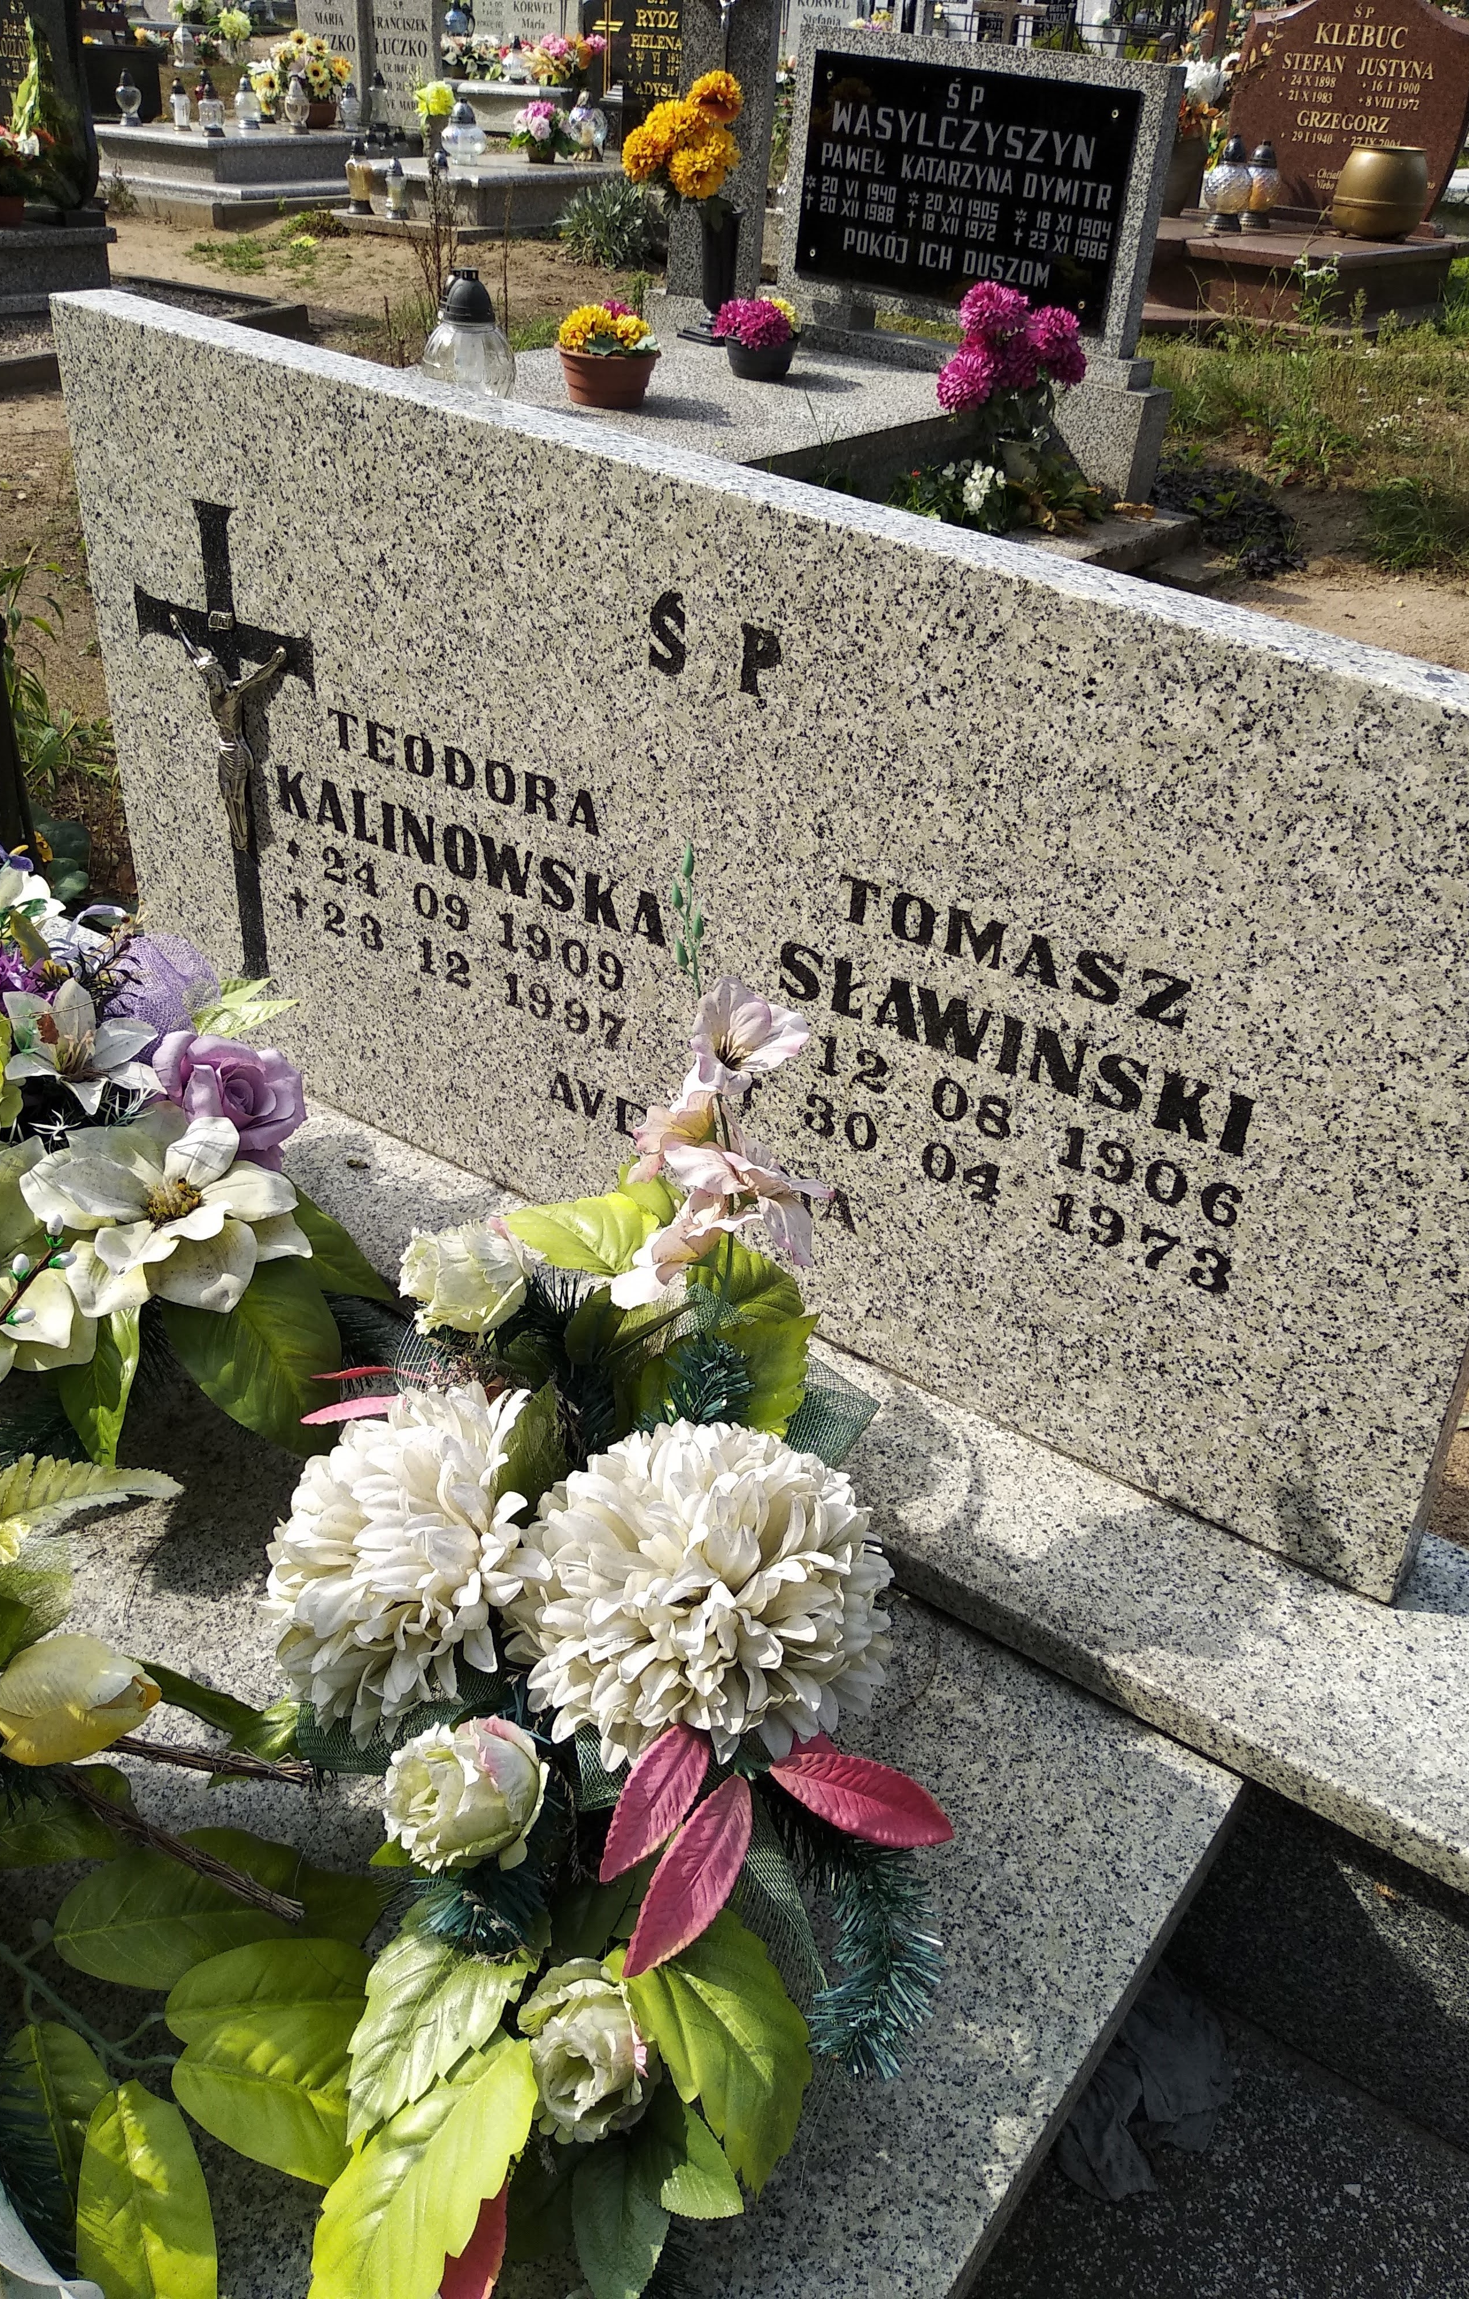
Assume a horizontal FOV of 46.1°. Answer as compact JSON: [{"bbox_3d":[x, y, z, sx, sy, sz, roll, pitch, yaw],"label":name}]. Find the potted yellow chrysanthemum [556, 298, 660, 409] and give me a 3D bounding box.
[{"bbox_3d":[-0.282,-1.776,3.851,0.225,0.210,0.225,1,35,-5],"label":"potted yellow chrysanthemum"}]

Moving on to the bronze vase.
[{"bbox_3d":[2.698,-4.008,7.235,0.375,0.335,0.375,14,36,13],"label":"bronze vase"}]

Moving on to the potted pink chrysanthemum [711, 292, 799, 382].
[{"bbox_3d":[0.050,-1.959,4.162,0.210,0.185,0.200,4,35,-1],"label":"potted pink chrysanthemum"}]

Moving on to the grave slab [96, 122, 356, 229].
[{"bbox_3d":[-2.323,-4.788,8.456,1.000,0.370,1.500,23,39,25],"label":"grave slab"}]

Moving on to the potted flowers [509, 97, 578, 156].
[{"bbox_3d":[-0.920,-4.921,8.308,0.310,0.270,0.280,0,35,-6],"label":"potted flowers"}]

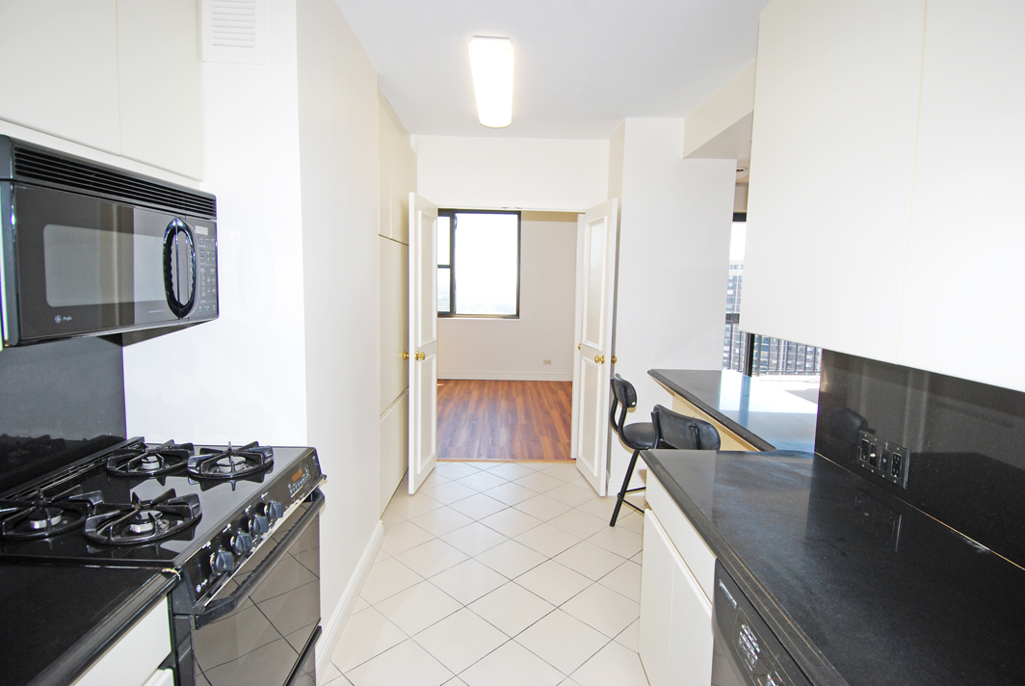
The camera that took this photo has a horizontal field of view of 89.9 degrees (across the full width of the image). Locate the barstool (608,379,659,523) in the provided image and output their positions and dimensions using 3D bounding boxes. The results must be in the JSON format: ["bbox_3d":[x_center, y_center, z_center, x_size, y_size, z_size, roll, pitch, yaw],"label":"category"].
[{"bbox_3d":[0.861,0.688,3.086,0.480,0.930,0.430,0,7,-10],"label":"barstool"}]

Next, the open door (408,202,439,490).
[{"bbox_3d":[-0.648,0.007,3.758,0.040,2.035,0.590,2,7,7],"label":"open door"}]

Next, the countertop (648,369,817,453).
[{"bbox_3d":[1.245,0.311,2.686,0.610,0.040,1.740,1,7,0],"label":"countertop"}]

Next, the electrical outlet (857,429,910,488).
[{"bbox_3d":[1.081,0.339,1.508,0.012,0.114,0.204,1,7,-1],"label":"electrical outlet"}]

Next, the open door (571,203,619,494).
[{"bbox_3d":[0.615,0.030,3.781,0.040,2.035,0.590,0,7,-9],"label":"open door"}]

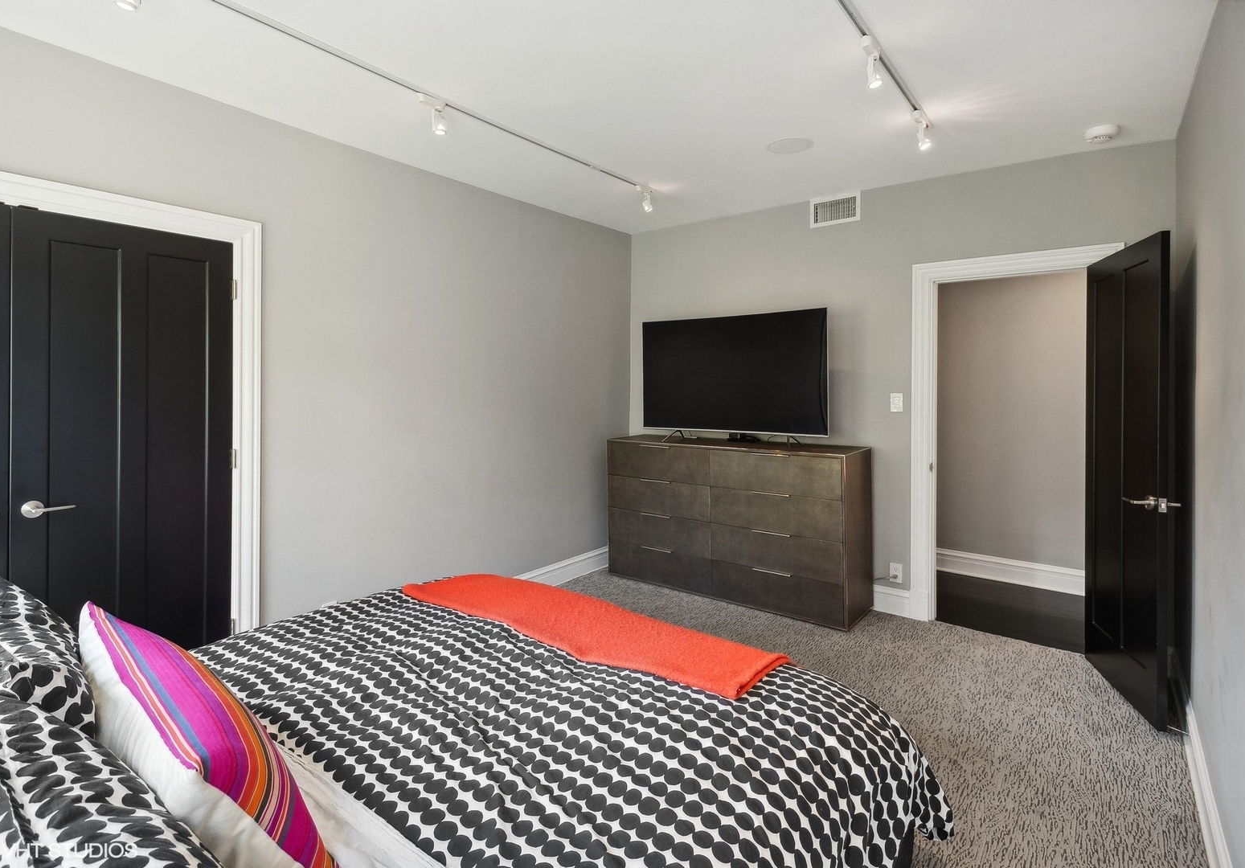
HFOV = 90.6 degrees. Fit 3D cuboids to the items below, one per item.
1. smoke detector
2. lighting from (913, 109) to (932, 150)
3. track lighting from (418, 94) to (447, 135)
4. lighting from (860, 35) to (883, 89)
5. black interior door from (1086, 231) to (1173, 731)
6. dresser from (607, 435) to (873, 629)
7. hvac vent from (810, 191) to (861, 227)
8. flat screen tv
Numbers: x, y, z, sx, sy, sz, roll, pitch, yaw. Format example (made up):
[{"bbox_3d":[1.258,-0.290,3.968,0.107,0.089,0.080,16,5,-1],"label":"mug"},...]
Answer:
[{"bbox_3d":[2.353,-1.469,3.018,0.140,0.046,0.140,1,1,38],"label":"smoke detector"},{"bbox_3d":[1.383,-1.400,2.847,0.070,0.135,0.120,1,1,38],"label":"lighting"},{"bbox_3d":[-0.825,-1.395,2.675,0.068,0.142,0.125,1,1,38],"label":"track lighting"},{"bbox_3d":[0.911,-1.359,2.245,0.070,0.135,0.120,1,1,38],"label":"lighting"},{"bbox_3d":[2.393,0.193,2.937,0.042,2.100,0.772,0,1,19],"label":"black interior door"},{"bbox_3d":[0.744,0.613,4.380,1.824,1.035,0.470,1,1,38],"label":"dresser"},{"bbox_3d":[1.424,-1.506,4.133,0.333,0.187,0.020,1,1,38],"label":"hvac vent"},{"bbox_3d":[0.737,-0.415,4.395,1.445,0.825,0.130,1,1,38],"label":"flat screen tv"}]

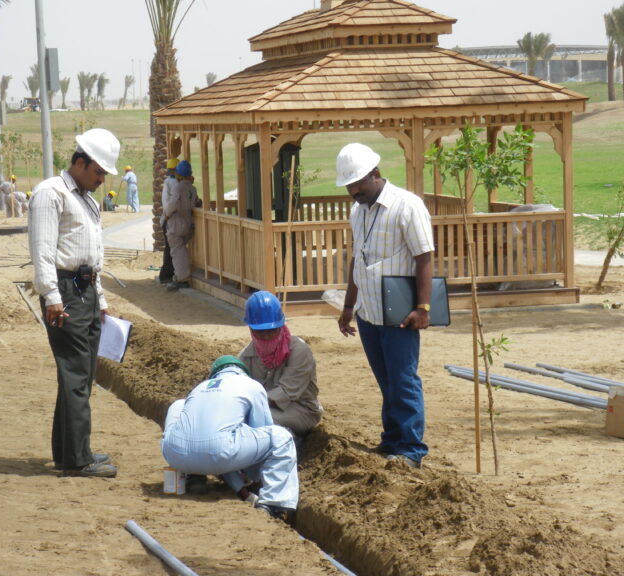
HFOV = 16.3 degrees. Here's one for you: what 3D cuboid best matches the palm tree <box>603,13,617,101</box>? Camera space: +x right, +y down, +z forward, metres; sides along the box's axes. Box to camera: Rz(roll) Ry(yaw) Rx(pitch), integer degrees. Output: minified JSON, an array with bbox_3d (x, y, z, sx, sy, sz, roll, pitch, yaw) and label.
[{"bbox_3d":[21.229,-16.503,155.000,1.050,6.300,1.050,-2,5,0],"label":"palm tree"}]

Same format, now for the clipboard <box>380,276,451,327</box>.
[{"bbox_3d":[0.533,0.069,11.150,0.335,0.250,0.030,-2,5,-7],"label":"clipboard"}]

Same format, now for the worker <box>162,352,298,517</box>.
[{"bbox_3d":[-0.389,0.686,10.250,0.600,0.720,0.620,1,5,29],"label":"worker"}]

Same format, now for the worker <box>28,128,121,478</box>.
[{"bbox_3d":[-1.207,0.074,11.100,0.380,1.730,0.500,1,5,33],"label":"worker"}]

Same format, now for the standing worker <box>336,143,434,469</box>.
[{"bbox_3d":[0.386,0.085,11.250,0.400,1.660,0.520,-6,6,-43],"label":"standing worker"}]

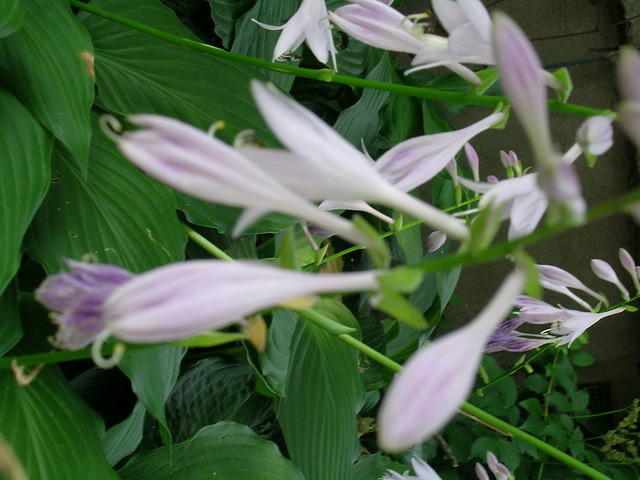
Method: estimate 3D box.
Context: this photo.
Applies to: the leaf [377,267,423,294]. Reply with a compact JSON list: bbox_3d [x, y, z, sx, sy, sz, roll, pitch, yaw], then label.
[{"bbox_3d":[0.017,0.009,0.260,0.004,0.011,0.006,-9,90,-81],"label":"leaf"}]

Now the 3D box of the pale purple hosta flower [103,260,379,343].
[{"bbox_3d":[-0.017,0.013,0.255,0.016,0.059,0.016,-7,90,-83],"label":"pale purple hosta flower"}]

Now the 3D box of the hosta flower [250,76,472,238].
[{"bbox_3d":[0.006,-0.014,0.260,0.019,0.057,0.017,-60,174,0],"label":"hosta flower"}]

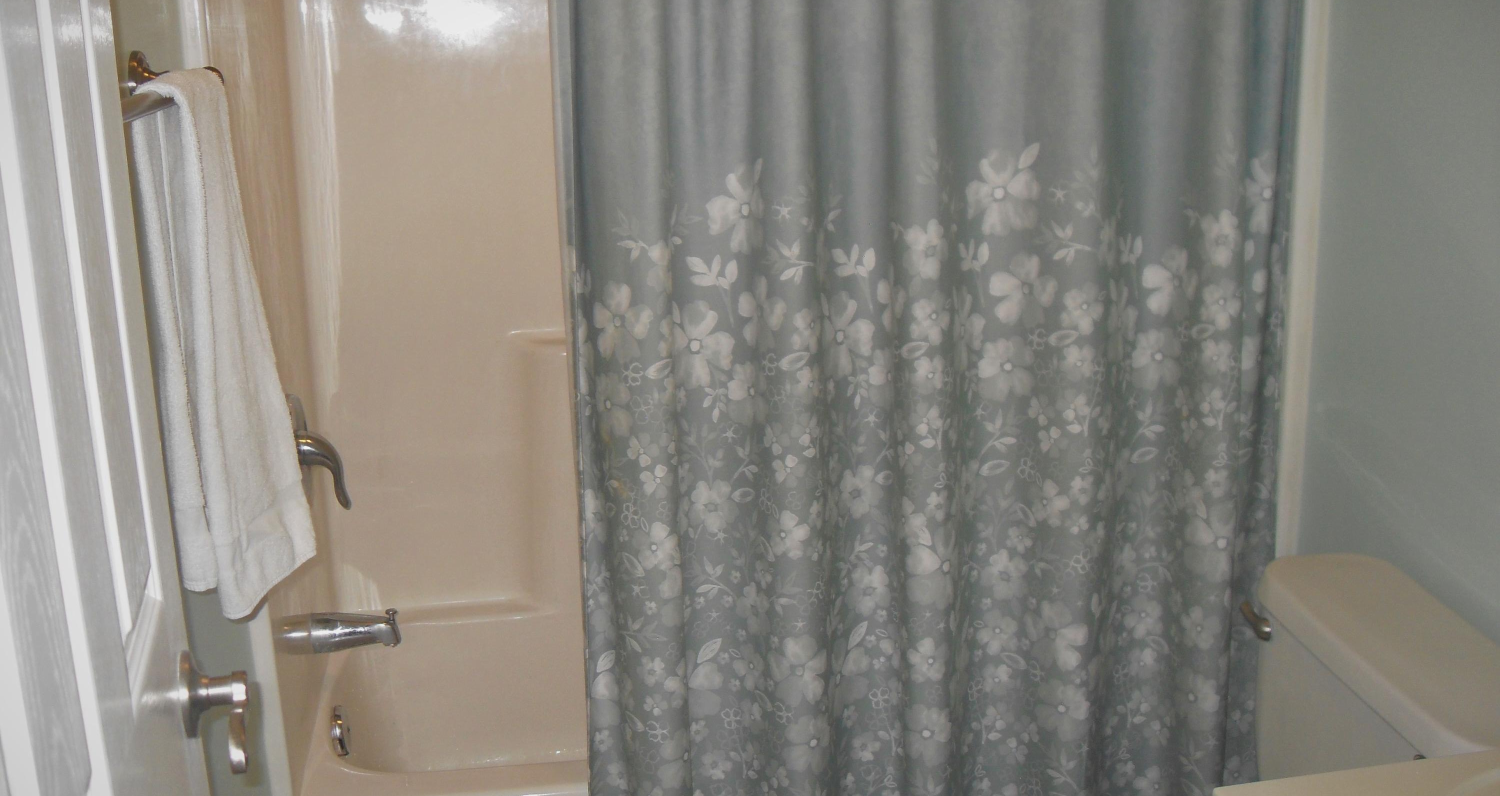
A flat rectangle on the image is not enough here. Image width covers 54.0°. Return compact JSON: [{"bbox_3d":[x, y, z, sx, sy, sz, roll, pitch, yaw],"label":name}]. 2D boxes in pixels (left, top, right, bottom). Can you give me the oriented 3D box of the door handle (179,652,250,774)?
[{"bbox_3d":[-0.413,0.244,1.135,0.053,0.069,0.153,-5,15,-15],"label":"door handle"}]

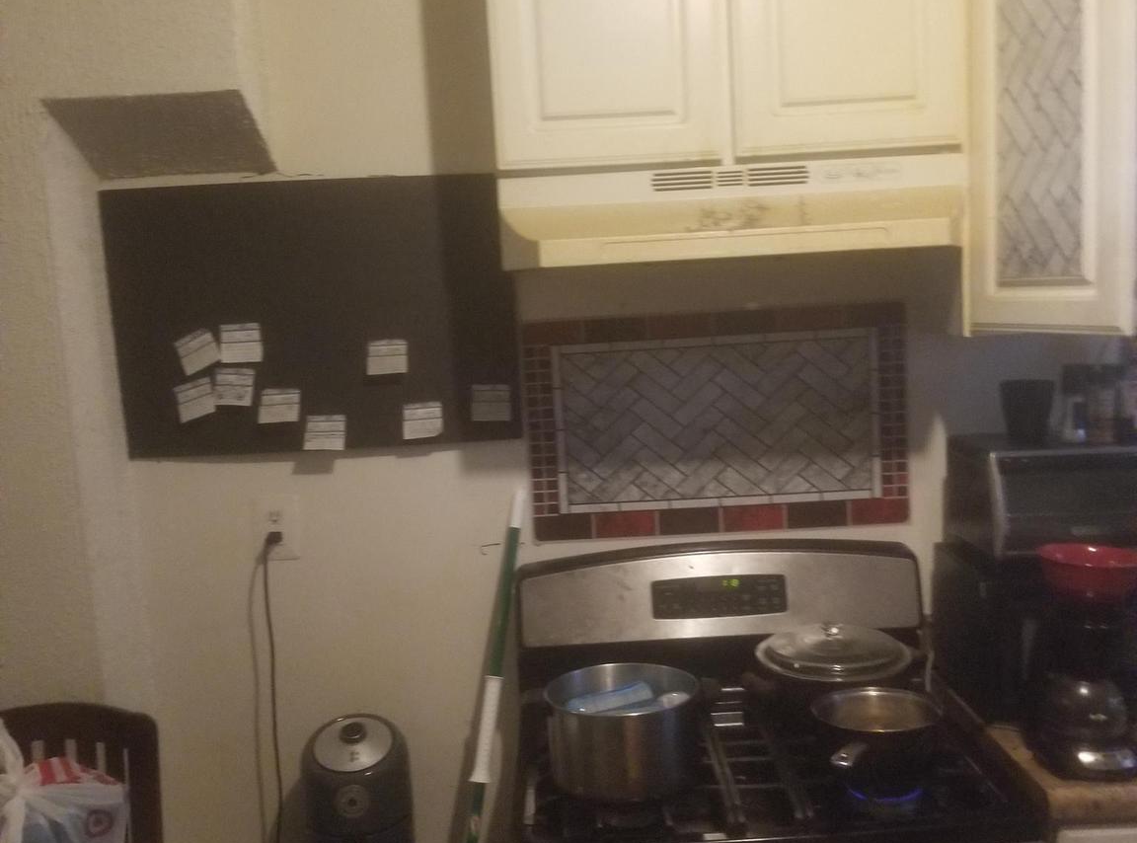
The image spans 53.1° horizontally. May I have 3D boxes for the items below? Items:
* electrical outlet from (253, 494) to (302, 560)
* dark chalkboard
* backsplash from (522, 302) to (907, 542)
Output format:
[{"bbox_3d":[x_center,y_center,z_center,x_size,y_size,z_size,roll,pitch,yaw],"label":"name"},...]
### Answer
[{"bbox_3d":[-0.562,0.206,2.197,0.085,0.125,0.012,-3,6,-1],"label":"electrical outlet"},{"bbox_3d":[-0.479,-0.200,2.154,0.765,0.508,0.012,-3,6,-1],"label":"dark chalkboard"},{"bbox_3d":[0.290,0.003,2.194,0.733,0.429,0.015,-3,6,-1],"label":"backsplash"}]

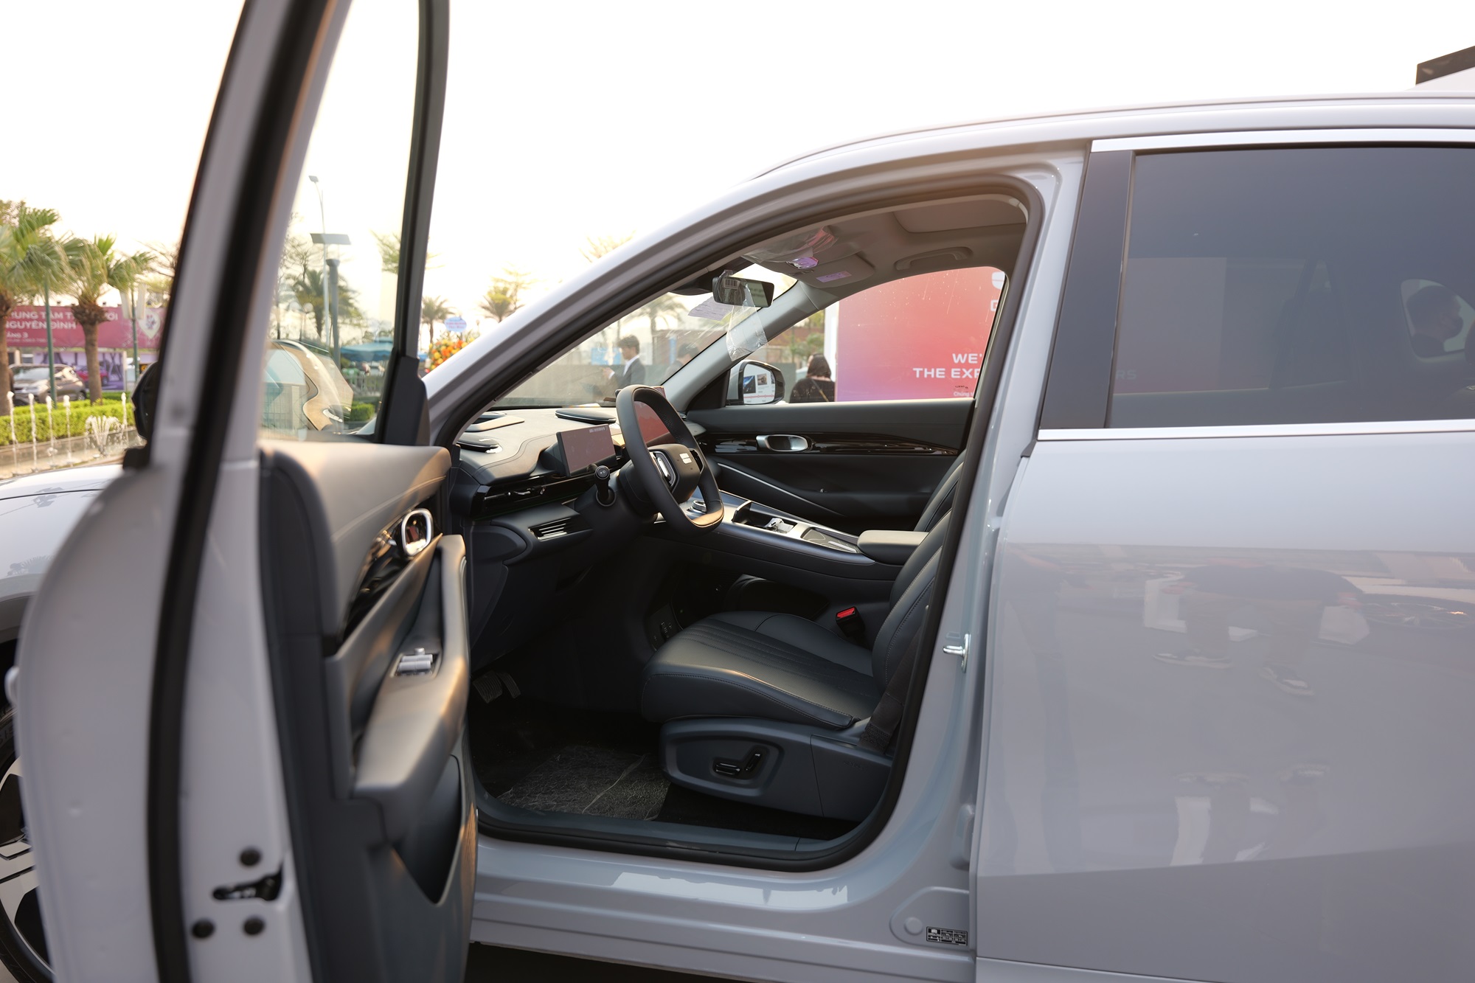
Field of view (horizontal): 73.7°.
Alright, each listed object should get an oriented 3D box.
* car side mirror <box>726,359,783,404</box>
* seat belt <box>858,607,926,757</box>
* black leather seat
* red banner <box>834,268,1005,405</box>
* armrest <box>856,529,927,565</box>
[{"bbox_3d":[0.065,-0.369,3.393,0.130,0.163,0.210,4,7,27],"label":"car side mirror"},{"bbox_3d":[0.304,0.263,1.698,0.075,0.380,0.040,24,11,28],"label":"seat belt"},{"bbox_3d":[0.304,0.083,1.978,0.860,0.940,0.530,2,6,12],"label":"black leather seat"},{"bbox_3d":[2.254,-0.744,7.868,2.938,2.182,0.060,2,6,12],"label":"red banner"},{"bbox_3d":[0.439,0.139,2.334,0.290,0.065,0.210,2,6,12],"label":"armrest"}]

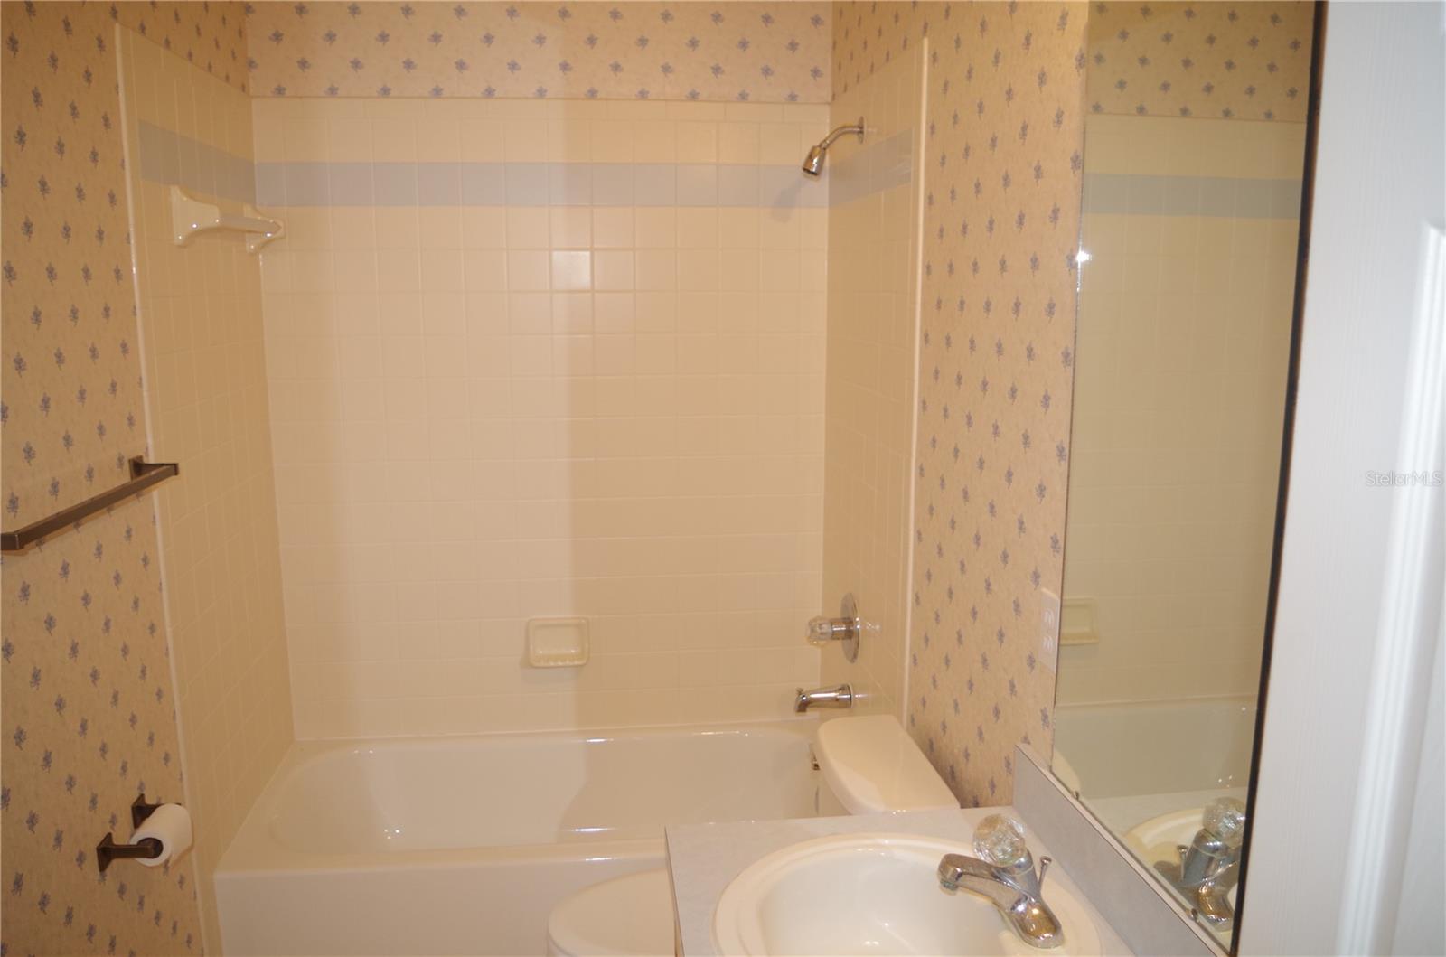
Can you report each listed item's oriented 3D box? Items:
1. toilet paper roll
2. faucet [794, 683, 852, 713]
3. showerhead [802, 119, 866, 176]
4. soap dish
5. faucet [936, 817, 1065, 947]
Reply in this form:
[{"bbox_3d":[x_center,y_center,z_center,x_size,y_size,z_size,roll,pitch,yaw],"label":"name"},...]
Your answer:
[{"bbox_3d":[-0.979,0.624,1.895,0.073,0.073,0.102,-1,10,-6],"label":"toilet paper roll"},{"bbox_3d":[0.251,0.546,2.719,0.142,0.073,0.060,-1,10,-6],"label":"faucet"},{"bbox_3d":[0.252,-0.764,2.494,0.142,0.130,0.058,-1,10,-6],"label":"showerhead"},{"bbox_3d":[-0.451,0.448,2.952,0.160,0.120,0.060,-1,10,-6],"label":"soap dish"},{"bbox_3d":[0.322,0.450,1.266,0.148,0.130,0.150,-1,10,-6],"label":"faucet"}]

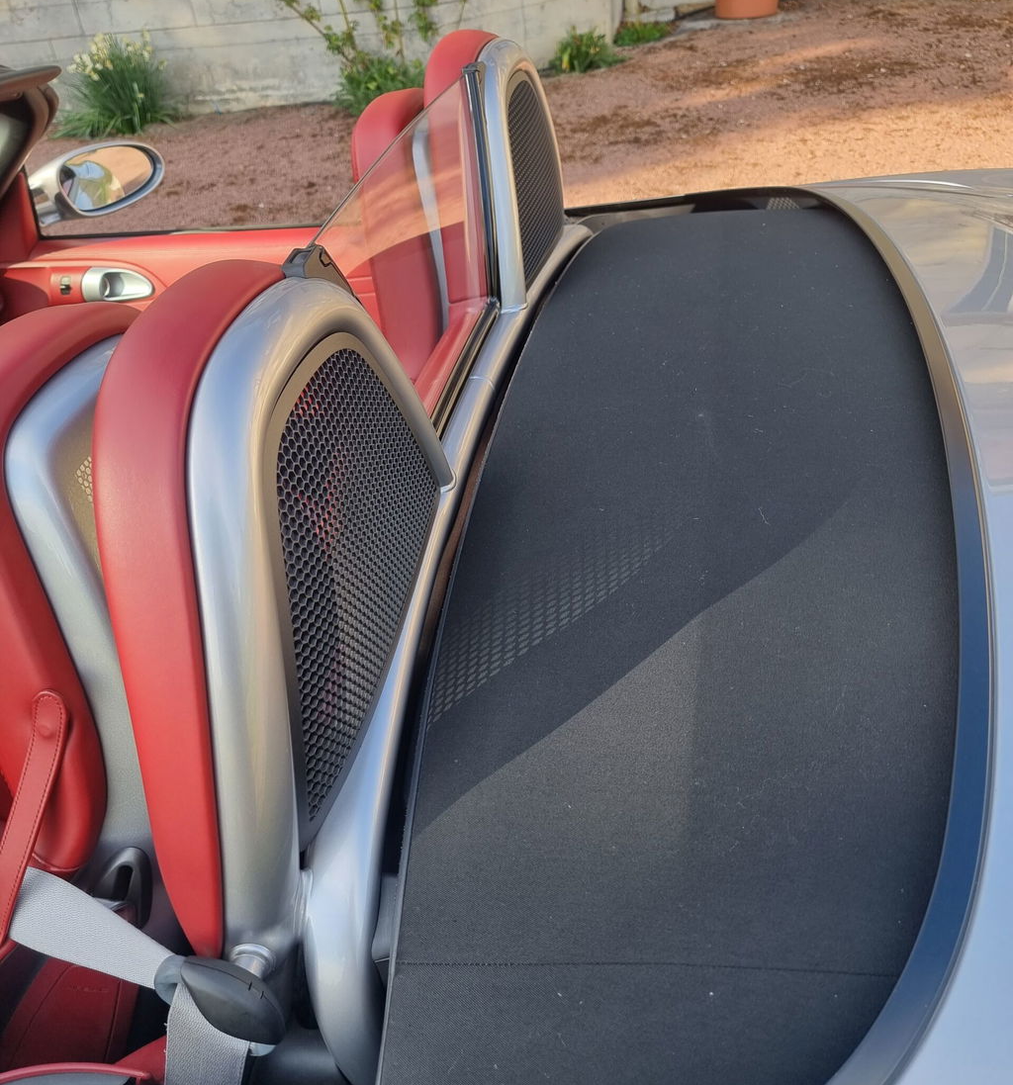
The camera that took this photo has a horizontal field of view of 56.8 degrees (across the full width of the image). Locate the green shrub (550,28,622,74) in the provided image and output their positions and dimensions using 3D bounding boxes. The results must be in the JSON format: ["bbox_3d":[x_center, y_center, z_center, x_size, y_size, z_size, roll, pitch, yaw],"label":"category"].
[{"bbox_3d":[0.443,-2.781,5.253,0.400,0.210,0.340,-5,38,4],"label":"green shrub"}]

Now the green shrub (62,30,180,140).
[{"bbox_3d":[-2.246,-2.631,5.321,0.600,0.500,0.520,-5,38,4],"label":"green shrub"}]

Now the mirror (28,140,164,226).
[{"bbox_3d":[-0.830,-0.723,1.880,0.130,0.155,0.260,23,48,33],"label":"mirror"}]

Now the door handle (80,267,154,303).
[{"bbox_3d":[-0.744,-0.495,1.790,0.150,0.064,0.045,2,39,13],"label":"door handle"}]

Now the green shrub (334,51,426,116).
[{"bbox_3d":[-0.696,-2.504,5.039,0.480,0.290,0.380,-5,38,4],"label":"green shrub"}]

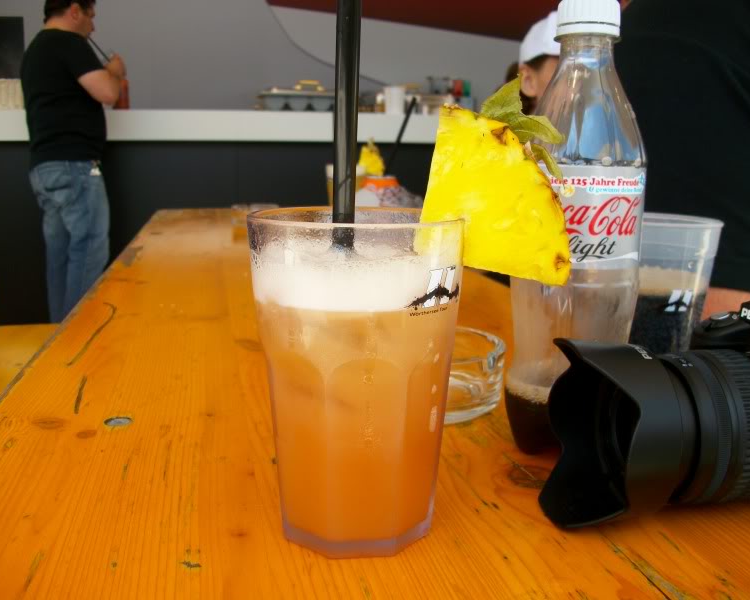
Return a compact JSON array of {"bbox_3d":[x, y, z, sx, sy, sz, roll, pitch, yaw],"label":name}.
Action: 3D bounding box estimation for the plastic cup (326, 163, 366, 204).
[{"bbox_3d":[-0.062,-0.224,1.668,0.085,0.131,0.085,0,11,0],"label":"plastic cup"}]

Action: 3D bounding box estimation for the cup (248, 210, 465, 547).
[{"bbox_3d":[-0.008,0.030,0.326,0.085,0.131,0.085,0,11,0],"label":"cup"}]

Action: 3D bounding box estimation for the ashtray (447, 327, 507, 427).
[{"bbox_3d":[0.025,0.045,0.501,0.112,0.036,0.112,0,11,0],"label":"ashtray"}]

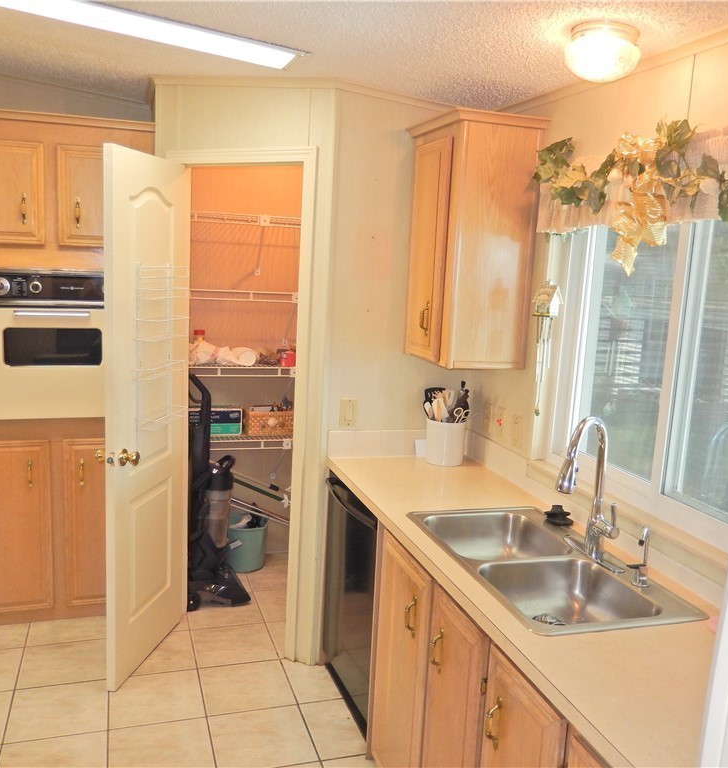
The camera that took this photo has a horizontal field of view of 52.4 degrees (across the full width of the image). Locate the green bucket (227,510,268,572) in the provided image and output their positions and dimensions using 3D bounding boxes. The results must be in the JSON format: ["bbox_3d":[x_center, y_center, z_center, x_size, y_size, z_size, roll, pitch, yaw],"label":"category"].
[{"bbox_3d":[-0.693,0.900,4.197,0.265,0.250,0.265,0,9,-17],"label":"green bucket"}]

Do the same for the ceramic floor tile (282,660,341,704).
[{"bbox_3d":[-0.143,1.218,3.082,0.343,0.010,0.343,0,9,-18],"label":"ceramic floor tile"}]

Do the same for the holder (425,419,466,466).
[{"bbox_3d":[0.328,0.227,2.959,0.150,0.175,0.150,3,9,0],"label":"holder"}]

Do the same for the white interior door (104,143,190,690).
[{"bbox_3d":[-0.869,0.132,2.995,0.045,2.030,0.610,4,9,10],"label":"white interior door"}]

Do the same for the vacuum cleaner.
[{"bbox_3d":[-0.781,0.491,3.658,0.400,1.140,0.330,-1,10,-24],"label":"vacuum cleaner"}]

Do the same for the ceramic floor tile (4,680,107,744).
[{"bbox_3d":[-1.118,1.205,2.723,0.337,0.010,0.337,0,9,-18],"label":"ceramic floor tile"}]

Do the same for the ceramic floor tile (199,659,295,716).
[{"bbox_3d":[-0.468,1.203,2.936,0.337,0.010,0.337,0,9,-18],"label":"ceramic floor tile"}]

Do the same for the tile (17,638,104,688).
[{"bbox_3d":[-1.240,1.167,3.083,0.343,0.010,0.343,0,9,-18],"label":"tile"}]

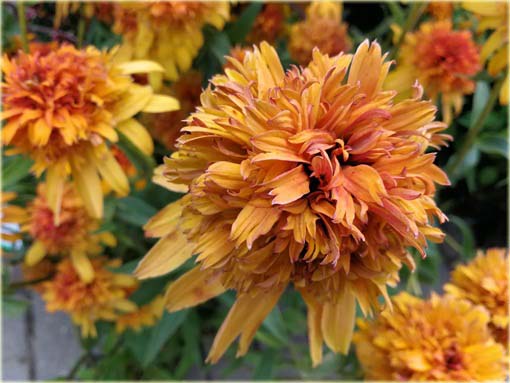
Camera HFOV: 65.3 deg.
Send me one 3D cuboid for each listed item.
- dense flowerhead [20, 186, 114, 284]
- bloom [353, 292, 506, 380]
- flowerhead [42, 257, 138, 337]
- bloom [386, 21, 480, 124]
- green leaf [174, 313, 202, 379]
[{"bbox_3d":[-0.177,0.039,0.380,0.088,0.078,0.066,11,30,19],"label":"dense flowerhead"},{"bbox_3d":[0.114,0.104,0.260,0.098,0.078,0.075,-5,29,-9],"label":"bloom"},{"bbox_3d":[-0.166,0.105,0.400,0.095,0.068,0.068,9,30,16],"label":"flowerhead"},{"bbox_3d":[0.189,-0.127,0.420,0.093,0.092,0.070,-6,29,-11],"label":"bloom"},{"bbox_3d":[-0.075,0.174,0.450,0.030,0.068,0.030,0,28,0],"label":"green leaf"}]

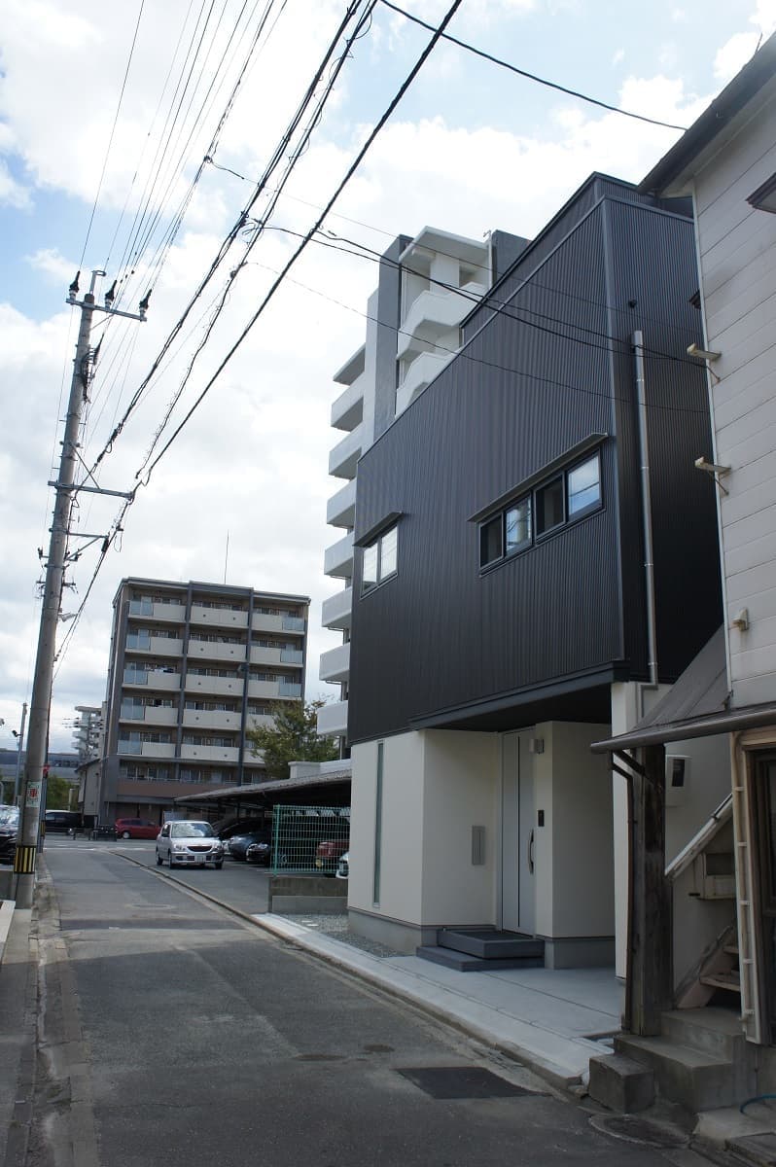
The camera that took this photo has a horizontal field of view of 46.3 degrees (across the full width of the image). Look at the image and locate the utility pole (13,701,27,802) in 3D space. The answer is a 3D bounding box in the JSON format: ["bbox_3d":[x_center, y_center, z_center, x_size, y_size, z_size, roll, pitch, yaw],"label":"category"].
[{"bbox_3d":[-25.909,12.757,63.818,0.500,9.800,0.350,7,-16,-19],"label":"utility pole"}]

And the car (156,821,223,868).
[{"bbox_3d":[-6.269,8.224,28.565,1.600,1.450,3.650,7,-16,-21],"label":"car"}]

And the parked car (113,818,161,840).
[{"bbox_3d":[-17.521,17.510,64.706,3.950,1.520,1.690,7,-16,-18],"label":"parked car"}]

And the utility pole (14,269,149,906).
[{"bbox_3d":[-5.579,-0.399,16.399,1.700,12.100,0.450,7,-16,-19],"label":"utility pole"}]

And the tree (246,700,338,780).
[{"bbox_3d":[-6.102,11.998,56.788,5.600,9.000,5.400,7,-16,-19],"label":"tree"}]

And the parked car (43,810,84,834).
[{"bbox_3d":[-24.352,17.330,65.702,4.600,1.800,1.720,7,-16,-18],"label":"parked car"}]

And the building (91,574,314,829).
[{"bbox_3d":[-17.202,12.344,82.917,16.800,21.300,13.000,7,-16,-18],"label":"building"}]

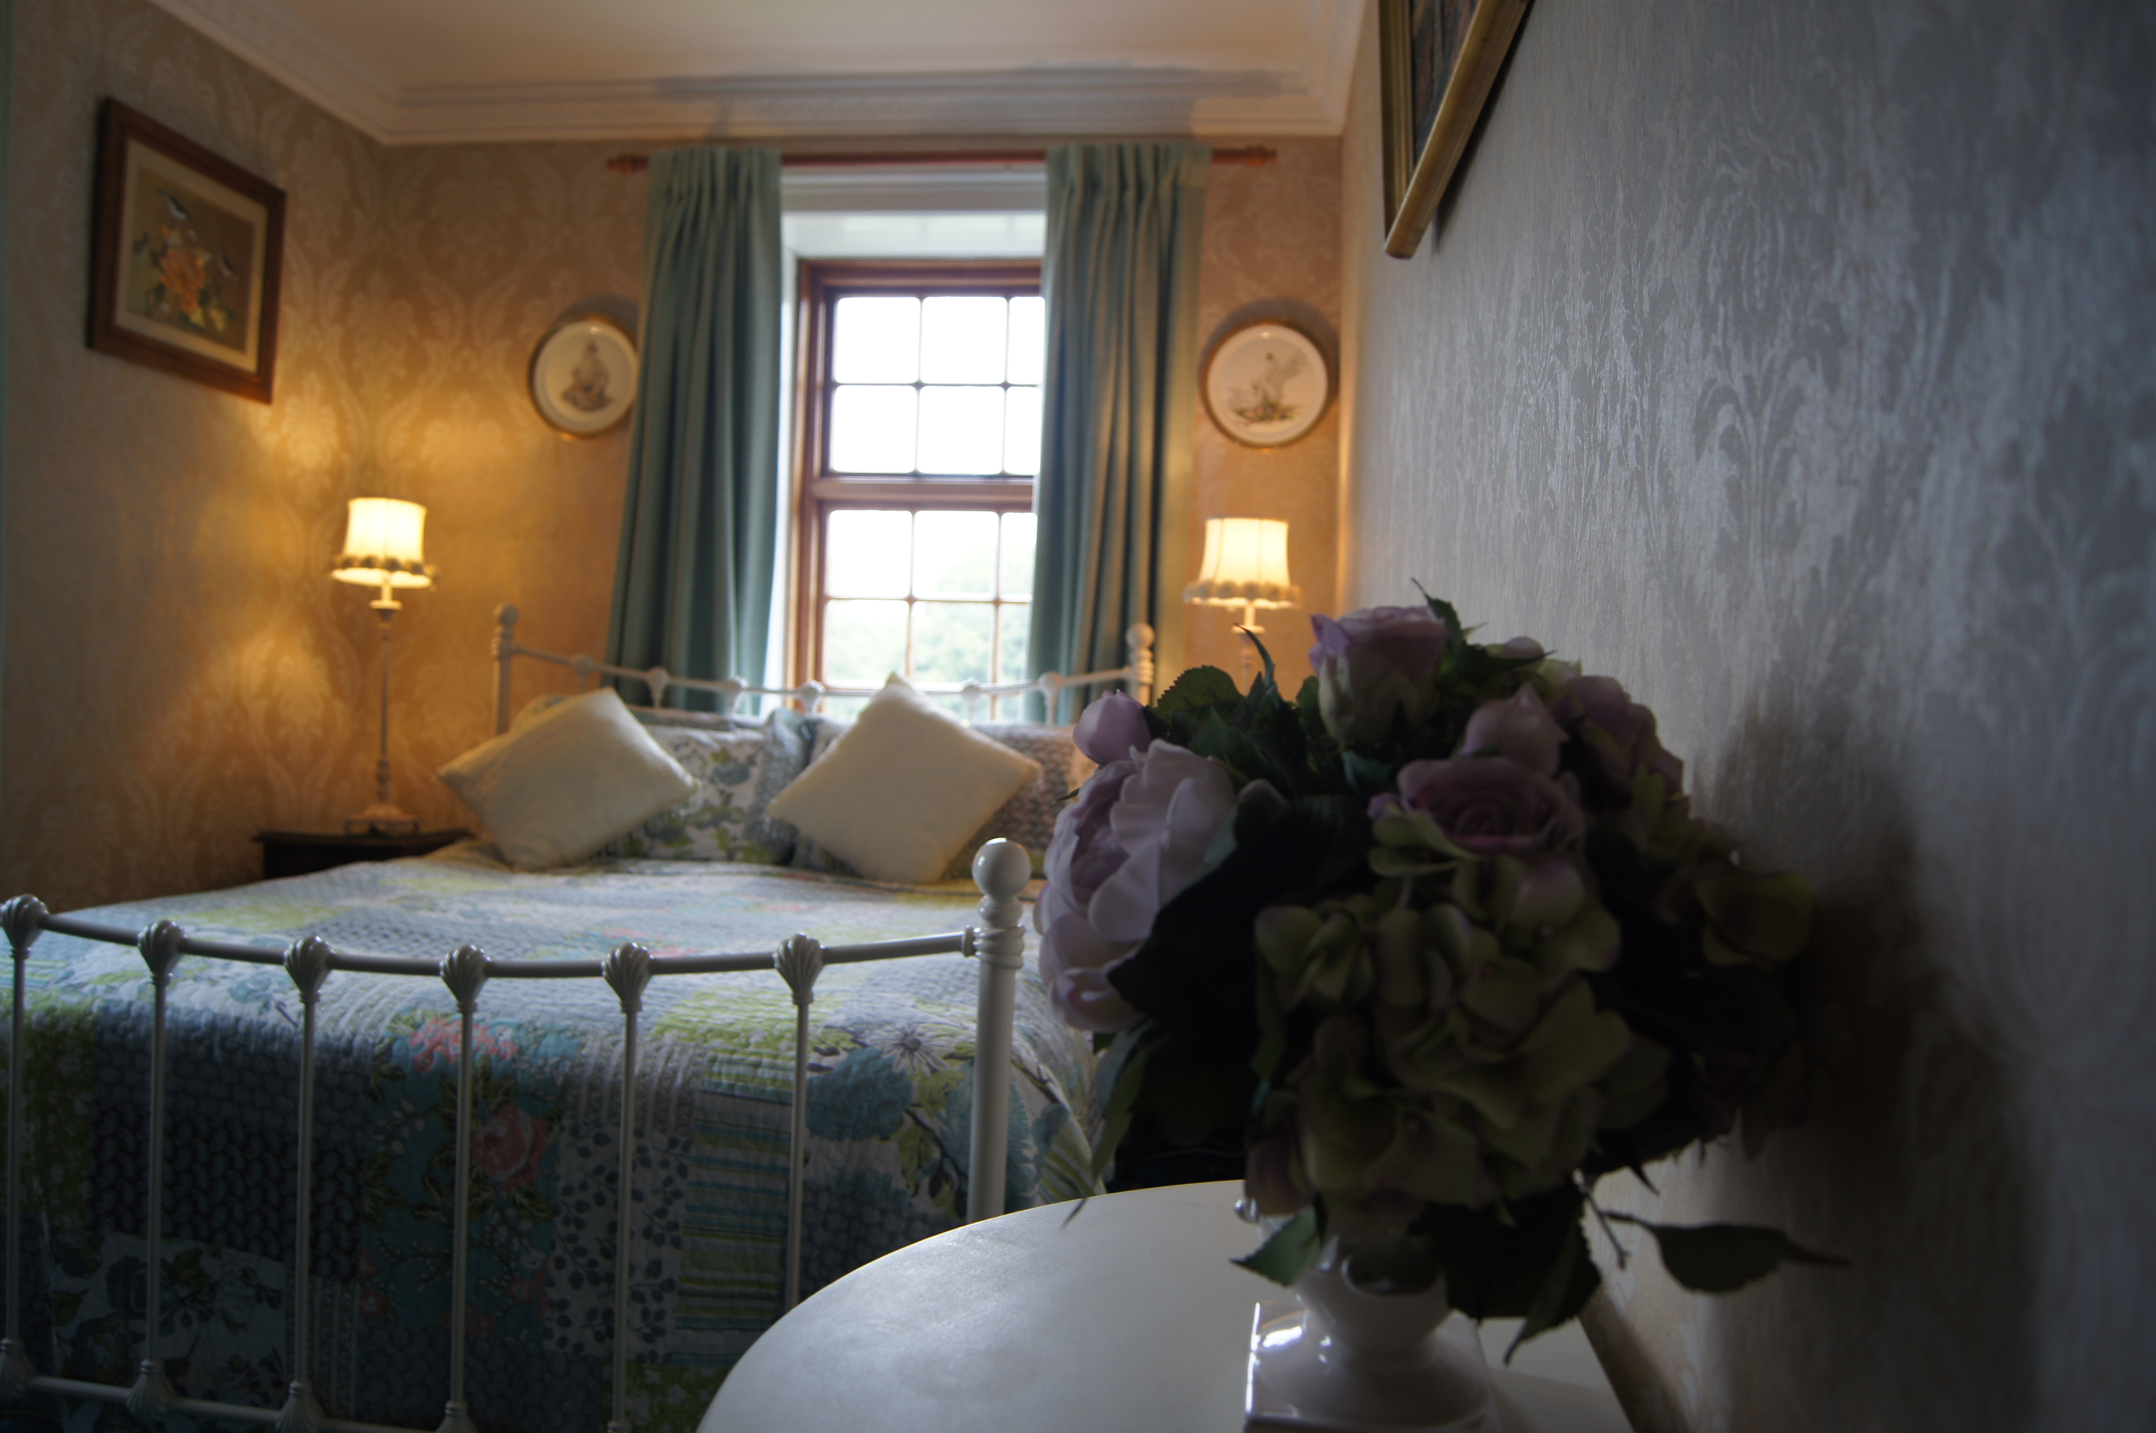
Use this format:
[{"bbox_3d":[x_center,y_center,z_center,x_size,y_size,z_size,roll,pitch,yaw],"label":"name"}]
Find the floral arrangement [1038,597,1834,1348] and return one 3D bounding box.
[{"bbox_3d":[0.141,0.100,0.640,0.300,0.290,0.275,2,2,7],"label":"floral arrangement"}]

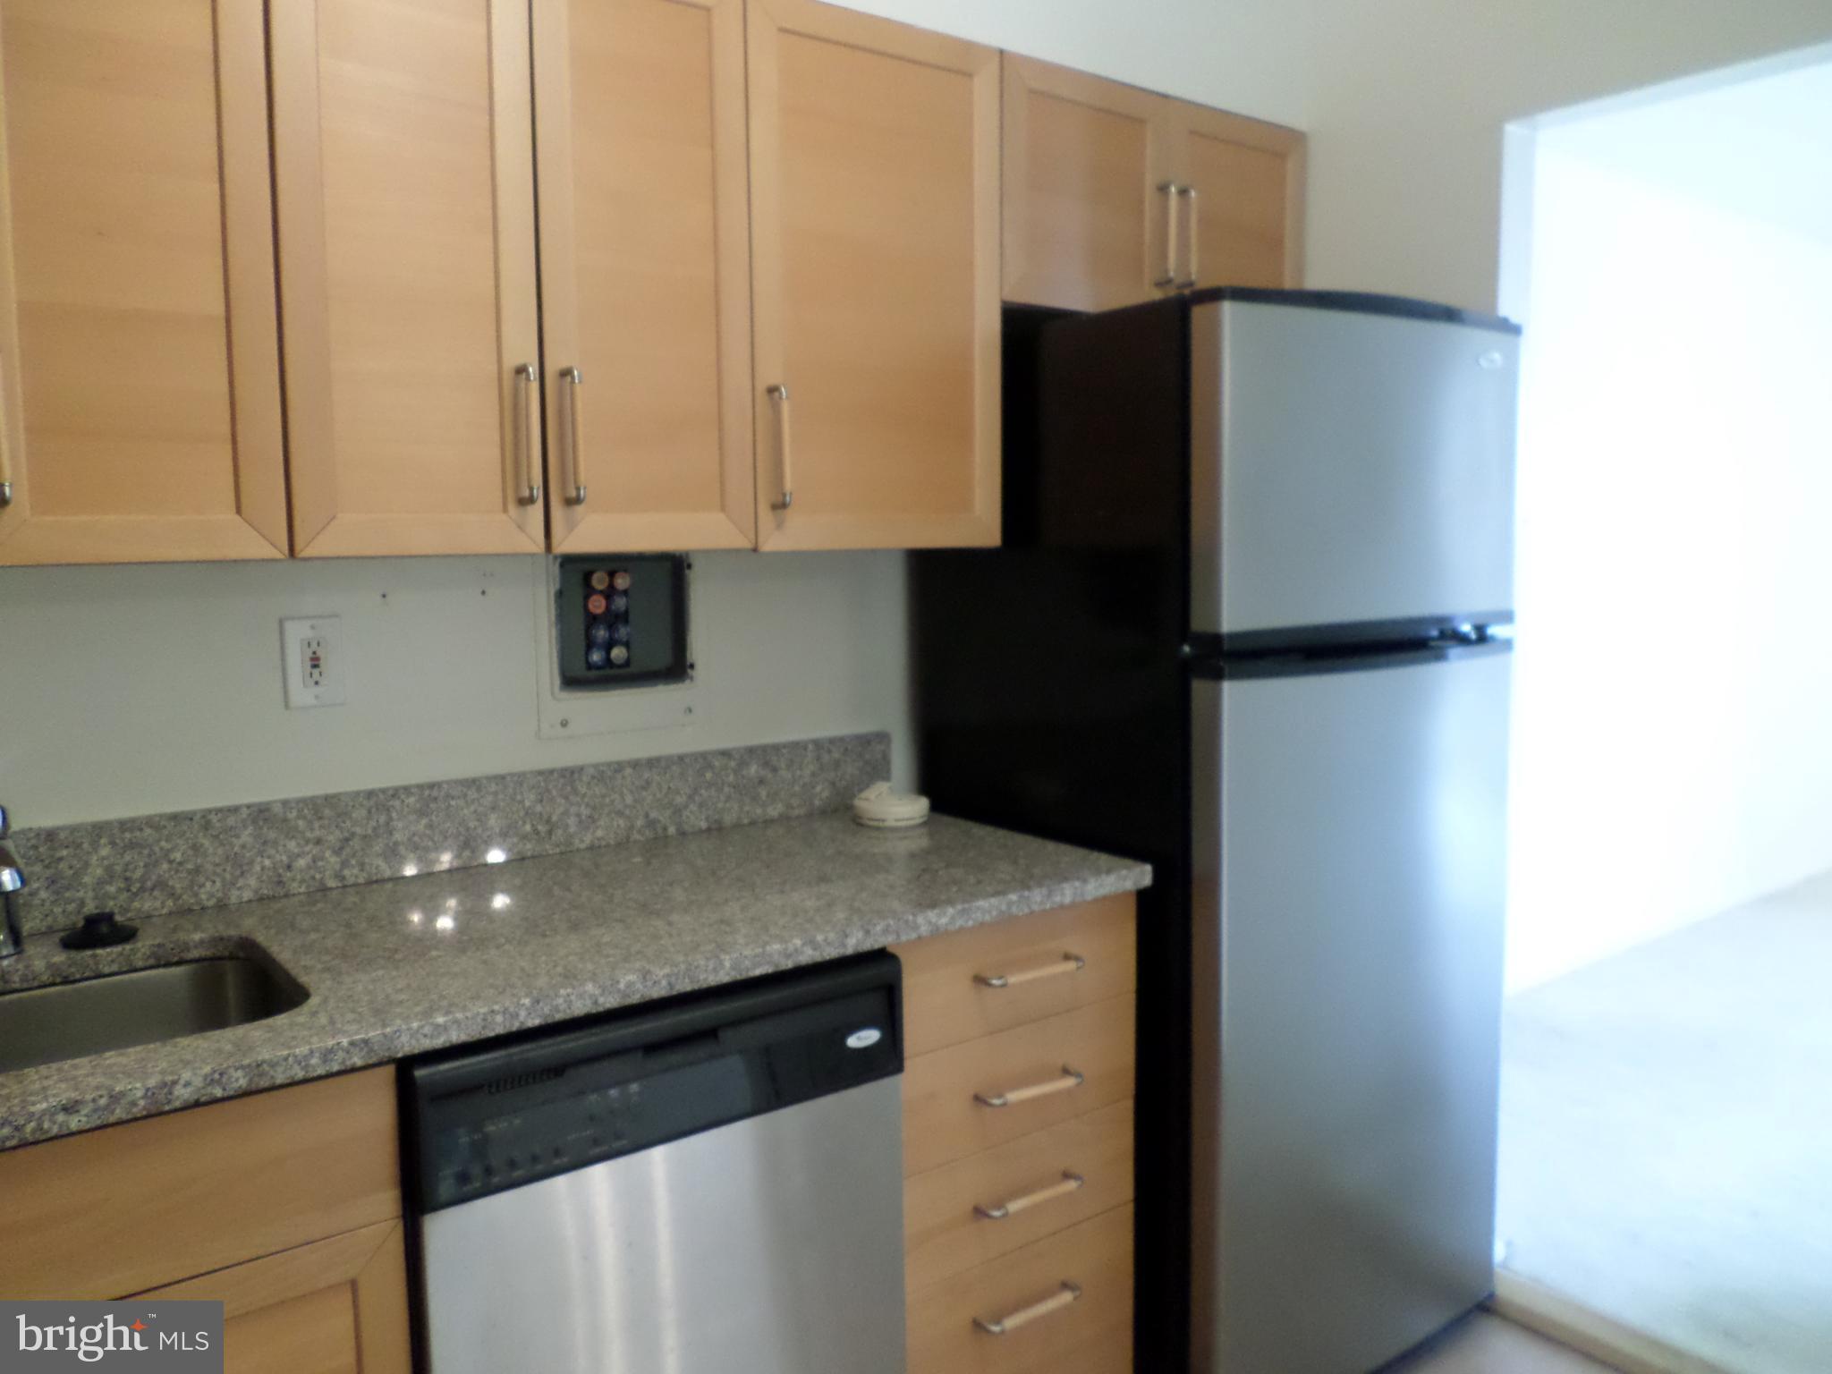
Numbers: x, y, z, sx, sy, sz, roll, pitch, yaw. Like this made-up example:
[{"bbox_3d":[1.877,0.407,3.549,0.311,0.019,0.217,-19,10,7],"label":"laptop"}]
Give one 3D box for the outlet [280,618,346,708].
[{"bbox_3d":[-0.816,-0.033,1.792,0.076,0.122,0.010,-5,7,-36],"label":"outlet"}]

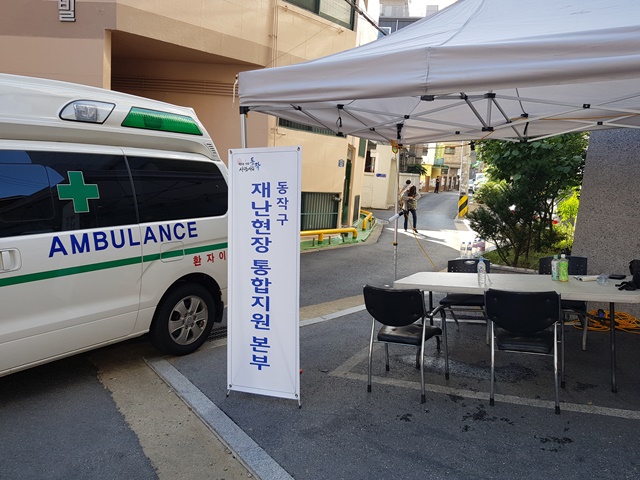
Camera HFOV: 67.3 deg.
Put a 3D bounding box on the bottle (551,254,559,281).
[{"bbox_3d":[1.870,0.221,3.804,0.066,0.205,0.066,-1,5,24],"label":"bottle"}]

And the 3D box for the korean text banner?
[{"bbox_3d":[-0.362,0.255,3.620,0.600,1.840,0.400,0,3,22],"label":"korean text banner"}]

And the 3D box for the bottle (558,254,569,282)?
[{"bbox_3d":[1.901,0.218,3.743,0.069,0.217,0.069,-1,5,24],"label":"bottle"}]

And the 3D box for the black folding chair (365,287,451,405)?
[{"bbox_3d":[0.648,0.721,3.661,0.520,0.800,0.546,0,5,29],"label":"black folding chair"}]

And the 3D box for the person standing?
[{"bbox_3d":[3.062,-1.005,16.000,0.550,1.570,0.420,0,7,-12],"label":"person standing"}]

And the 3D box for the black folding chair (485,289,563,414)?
[{"bbox_3d":[1.442,0.709,3.376,0.520,0.800,0.546,0,5,26],"label":"black folding chair"}]

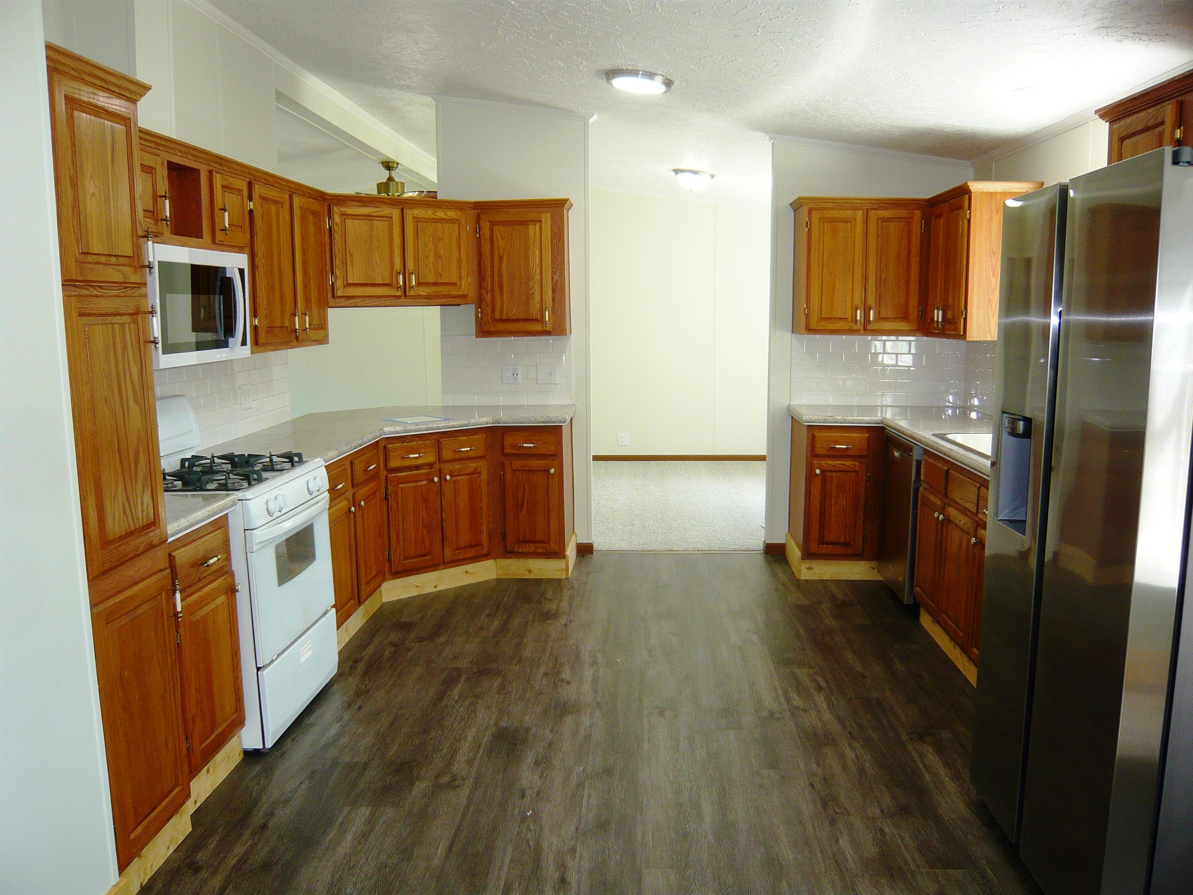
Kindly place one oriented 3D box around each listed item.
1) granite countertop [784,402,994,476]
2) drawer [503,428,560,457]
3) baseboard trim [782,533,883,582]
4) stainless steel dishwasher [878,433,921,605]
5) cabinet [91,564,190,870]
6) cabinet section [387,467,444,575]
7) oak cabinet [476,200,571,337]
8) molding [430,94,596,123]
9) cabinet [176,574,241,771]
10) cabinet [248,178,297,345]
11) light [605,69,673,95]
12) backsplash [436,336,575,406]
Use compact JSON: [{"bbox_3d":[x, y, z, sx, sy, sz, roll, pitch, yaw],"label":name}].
[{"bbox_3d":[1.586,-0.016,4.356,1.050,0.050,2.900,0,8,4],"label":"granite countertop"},{"bbox_3d":[-0.352,-0.046,5.494,0.310,0.135,0.450,0,8,4],"label":"drawer"},{"bbox_3d":[1.366,0.632,5.609,0.460,0.115,0.630,0,8,4],"label":"baseboard trim"},{"bbox_3d":[1.806,0.345,4.892,0.599,0.812,0.594,0,8,3],"label":"stainless steel dishwasher"},{"bbox_3d":[-1.447,0.699,2.529,0.564,0.693,0.396,0,8,3],"label":"cabinet"},{"bbox_3d":[-1.099,0.360,5.220,0.307,0.520,0.480,-8,11,-41],"label":"cabinet section"},{"bbox_3d":[-0.421,-1.030,5.626,0.540,0.755,0.340,0,8,4],"label":"oak cabinet"},{"bbox_3d":[-0.478,-1.966,5.593,0.950,0.059,0.050,8,9,2],"label":"molding"},{"bbox_3d":[-1.438,0.696,3.009,0.510,0.540,0.381,0,8,3],"label":"cabinet"},{"bbox_3d":[-1.534,-0.767,4.165,0.330,0.700,0.490,0,8,4],"label":"cabinet"},{"bbox_3d":[0.199,-1.701,4.496,0.320,0.055,0.320,8,9,2],"label":"light"},{"bbox_3d":[-0.543,-0.471,5.881,0.810,0.437,0.015,0,8,4],"label":"backsplash"}]

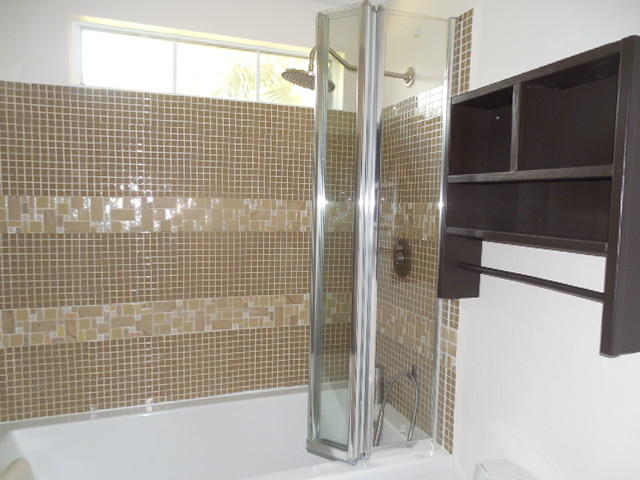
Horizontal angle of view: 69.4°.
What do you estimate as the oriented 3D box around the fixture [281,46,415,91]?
[{"bbox_3d":[0.114,-0.668,1.818,0.545,0.165,0.217,-1,5,-20],"label":"fixture"}]

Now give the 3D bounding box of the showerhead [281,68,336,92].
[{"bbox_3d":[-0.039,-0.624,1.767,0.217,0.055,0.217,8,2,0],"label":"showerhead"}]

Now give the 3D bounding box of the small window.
[{"bbox_3d":[-0.466,-0.748,2.072,1.131,0.266,0.100,-1,5,-20],"label":"small window"}]

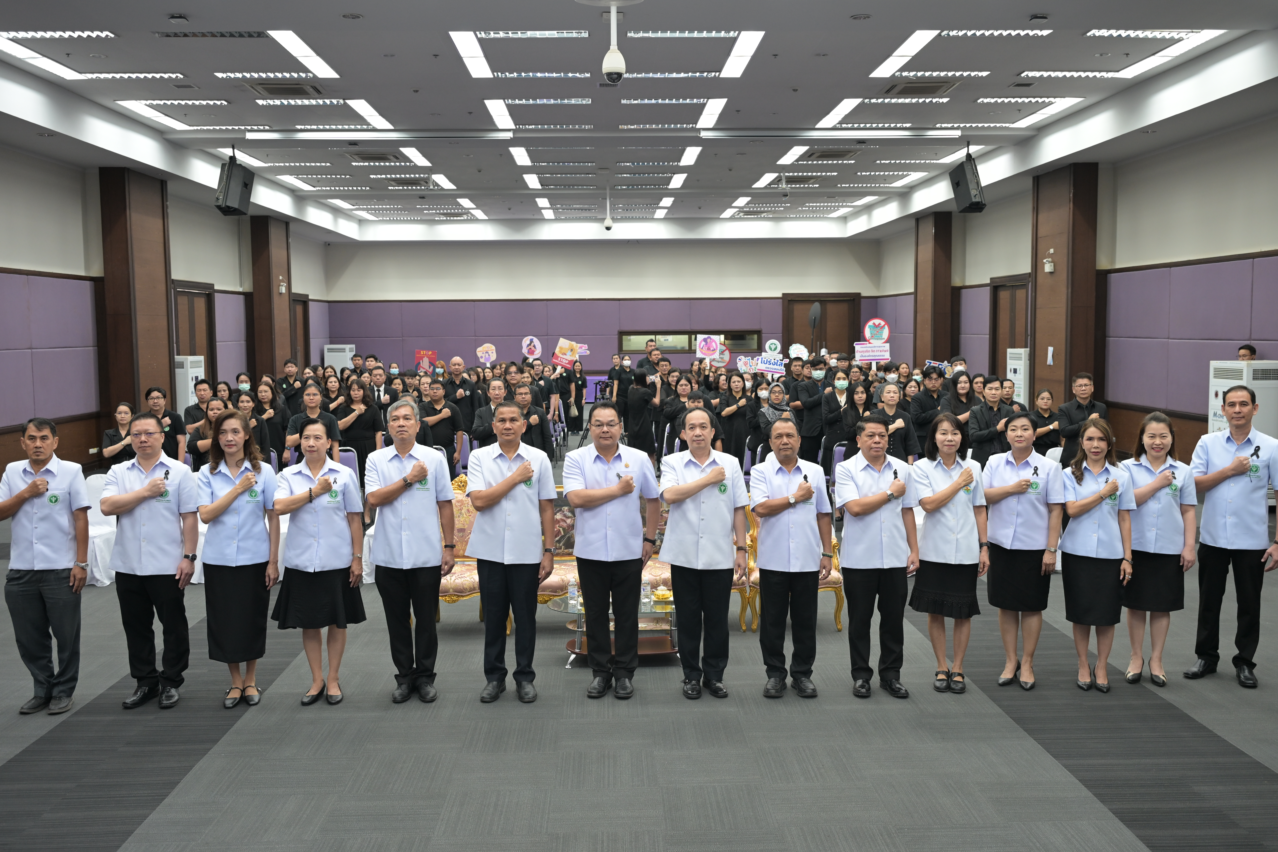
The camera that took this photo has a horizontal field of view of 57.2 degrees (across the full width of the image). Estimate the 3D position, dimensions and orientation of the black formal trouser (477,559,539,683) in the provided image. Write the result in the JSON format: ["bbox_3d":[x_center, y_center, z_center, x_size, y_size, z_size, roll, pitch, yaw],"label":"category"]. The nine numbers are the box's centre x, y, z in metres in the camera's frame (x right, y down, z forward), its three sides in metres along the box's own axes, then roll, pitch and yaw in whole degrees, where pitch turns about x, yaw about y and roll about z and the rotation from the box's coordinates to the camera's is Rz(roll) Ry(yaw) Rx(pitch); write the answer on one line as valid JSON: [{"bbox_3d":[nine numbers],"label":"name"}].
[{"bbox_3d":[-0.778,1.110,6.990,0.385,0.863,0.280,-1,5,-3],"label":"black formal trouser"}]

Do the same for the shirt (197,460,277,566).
[{"bbox_3d":[-2.342,0.503,6.834,0.469,0.609,0.270,-2,5,-16],"label":"shirt"}]

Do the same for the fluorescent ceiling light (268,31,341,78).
[{"bbox_3d":[-3.851,-4.283,13.586,0.260,0.080,2.369,-1,5,-2],"label":"fluorescent ceiling light"}]

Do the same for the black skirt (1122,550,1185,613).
[{"bbox_3d":[3.168,0.886,7.212,0.385,0.461,0.290,1,5,22],"label":"black skirt"}]

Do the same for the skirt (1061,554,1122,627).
[{"bbox_3d":[2.736,0.955,7.059,0.347,0.437,0.270,0,5,10],"label":"skirt"}]

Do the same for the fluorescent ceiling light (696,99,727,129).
[{"bbox_3d":[1.071,-4.642,17.459,0.260,0.080,2.369,-1,5,-2],"label":"fluorescent ceiling light"}]

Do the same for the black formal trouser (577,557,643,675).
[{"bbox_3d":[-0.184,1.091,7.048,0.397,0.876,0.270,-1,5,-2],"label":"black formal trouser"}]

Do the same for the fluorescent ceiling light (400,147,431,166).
[{"bbox_3d":[-4.078,-4.957,21.507,0.270,0.090,2.280,-1,5,-2],"label":"fluorescent ceiling light"}]

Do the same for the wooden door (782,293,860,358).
[{"bbox_3d":[5.440,-2.330,34.961,2.330,3.170,0.150,0,5,-2],"label":"wooden door"}]

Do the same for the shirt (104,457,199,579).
[{"bbox_3d":[-2.869,0.527,6.885,0.529,0.717,0.320,-2,5,-14],"label":"shirt"}]

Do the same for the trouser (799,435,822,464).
[{"bbox_3d":[2.086,0.482,13.955,0.370,0.930,0.270,-2,5,-17],"label":"trouser"}]

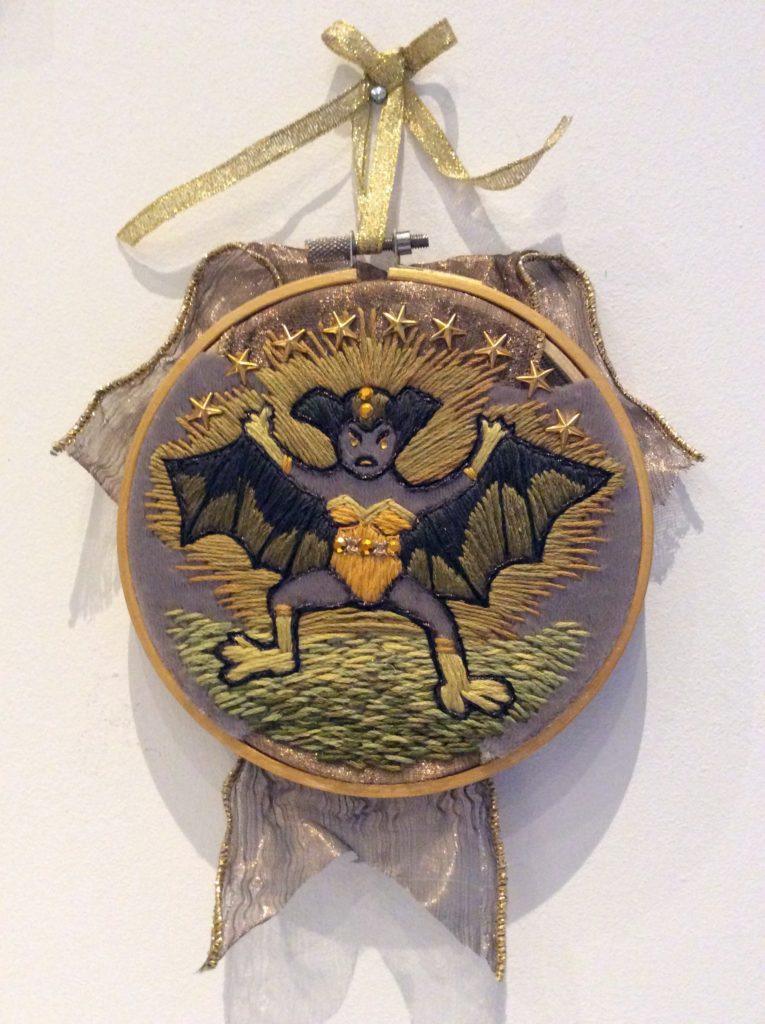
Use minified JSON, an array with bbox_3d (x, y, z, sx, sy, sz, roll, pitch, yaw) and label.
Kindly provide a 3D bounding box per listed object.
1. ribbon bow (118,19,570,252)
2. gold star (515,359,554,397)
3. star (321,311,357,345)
[{"bbox_3d":[-0.010,-0.100,0.252,0.120,0.062,0.022,0,0,0],"label":"ribbon bow"},{"bbox_3d":[0.040,-0.035,0.247,0.010,0.010,0.003,0,0,0],"label":"gold star"},{"bbox_3d":[-0.011,-0.048,0.247,0.009,0.010,0.003,0,0,0],"label":"star"}]

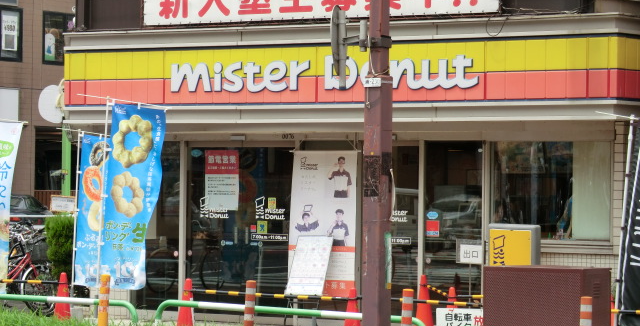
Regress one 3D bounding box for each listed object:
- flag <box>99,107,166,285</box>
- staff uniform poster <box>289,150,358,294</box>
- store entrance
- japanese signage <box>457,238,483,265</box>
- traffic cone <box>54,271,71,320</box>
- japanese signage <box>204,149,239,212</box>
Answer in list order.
[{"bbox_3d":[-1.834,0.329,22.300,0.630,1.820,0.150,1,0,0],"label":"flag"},{"bbox_3d":[0.041,0.711,26.421,0.950,1.720,0.040,0,0,36],"label":"staff uniform poster"},{"bbox_3d":[1.500,0.812,25.561,0.768,2.118,0.050,0,-1,36],"label":"store entrance"},{"bbox_3d":[1.650,0.977,25.100,0.335,0.285,0.030,0,0,36],"label":"japanese signage"},{"bbox_3d":[-2.790,1.538,24.698,0.330,0.690,0.330,0,0,36],"label":"traffic cone"},{"bbox_3d":[-1.183,0.213,27.500,0.515,0.728,0.010,0,-1,36],"label":"japanese signage"}]

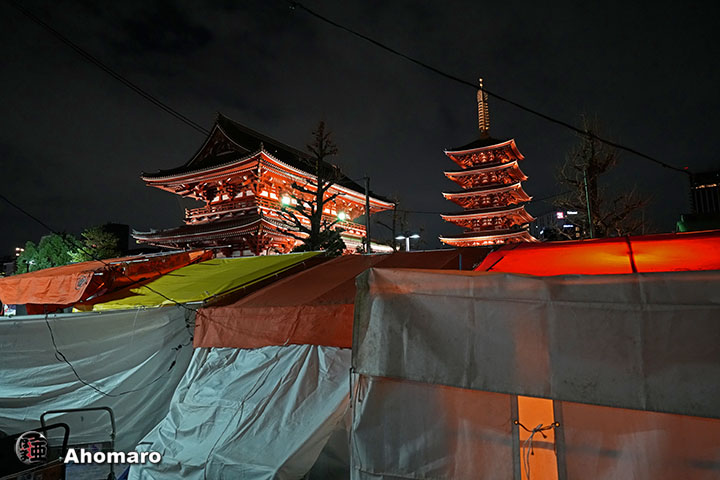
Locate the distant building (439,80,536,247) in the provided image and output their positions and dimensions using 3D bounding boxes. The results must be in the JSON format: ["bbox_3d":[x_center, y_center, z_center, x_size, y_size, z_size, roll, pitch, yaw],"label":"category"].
[{"bbox_3d":[30.417,-13.215,104.612,18.600,53.300,18.600,-5,-8,28],"label":"distant building"}]

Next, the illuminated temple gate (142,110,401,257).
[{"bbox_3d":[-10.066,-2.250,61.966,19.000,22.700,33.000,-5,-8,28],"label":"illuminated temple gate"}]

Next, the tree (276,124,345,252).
[{"bbox_3d":[-3.512,-1.671,32.749,5.050,14.400,5.050,0,-7,-6],"label":"tree"}]

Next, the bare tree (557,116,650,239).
[{"bbox_3d":[18.990,-2.140,33.930,6.530,14.900,6.530,-5,-8,29],"label":"bare tree"}]

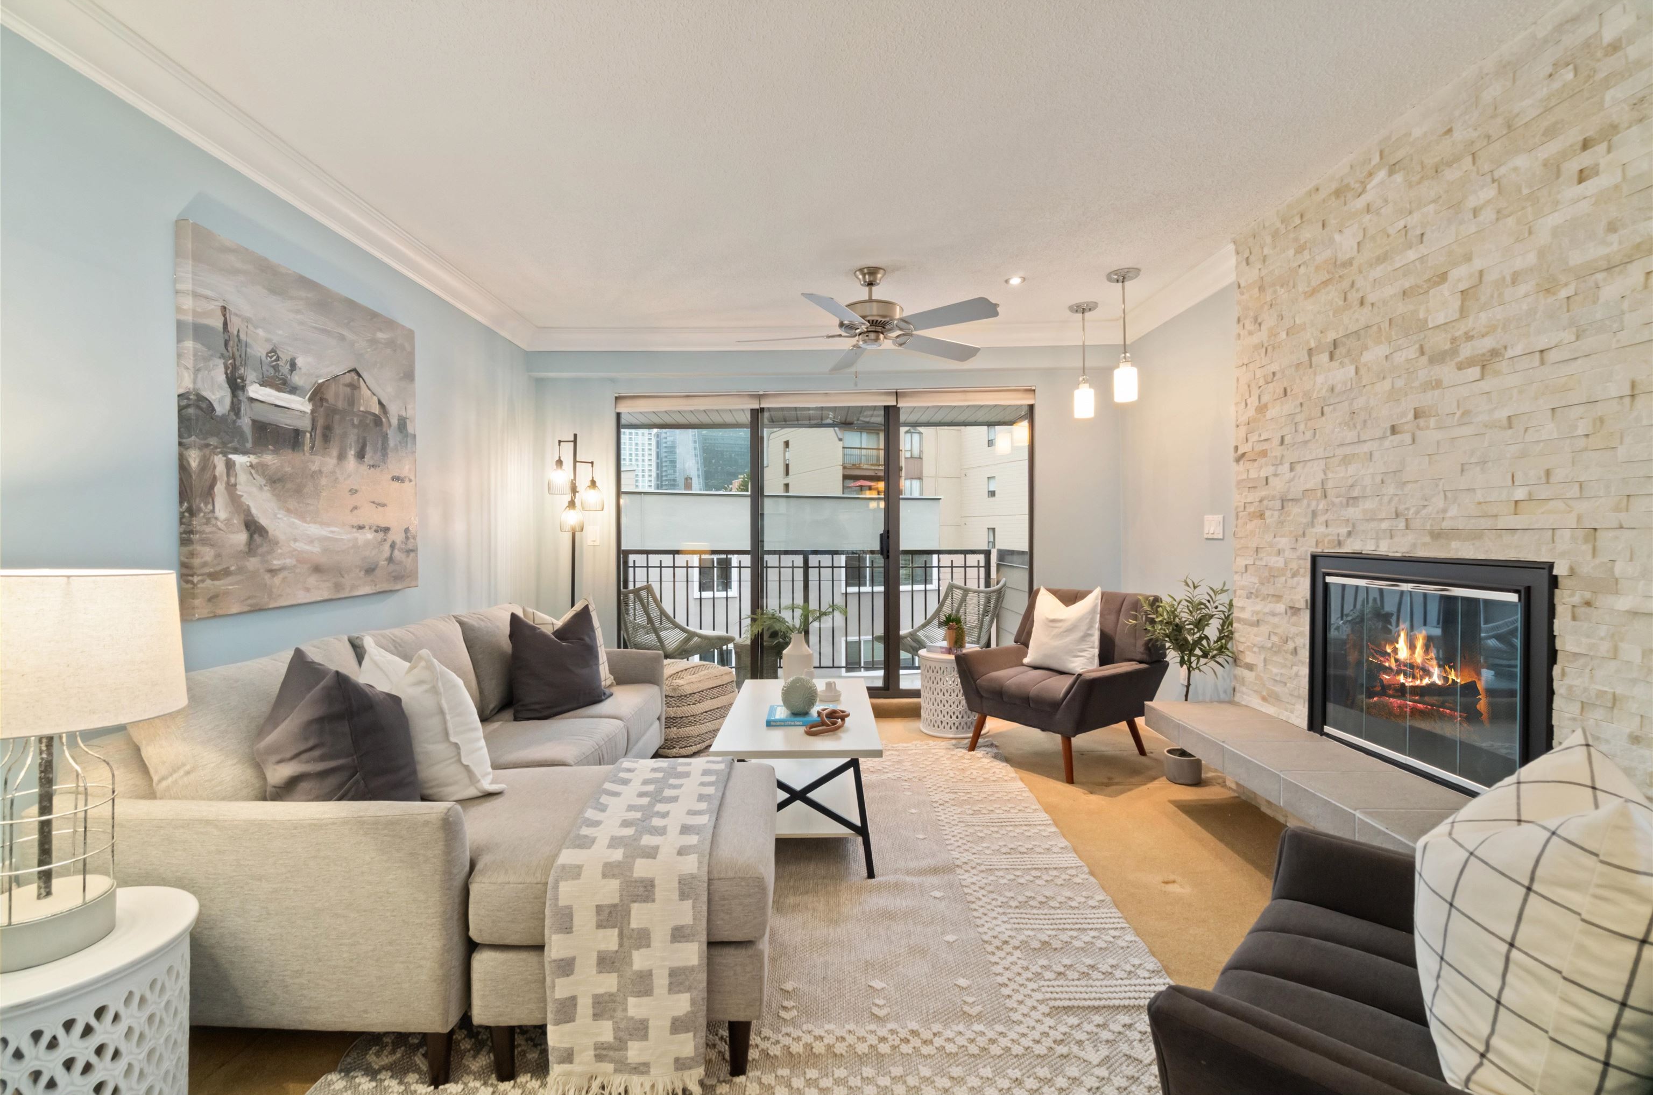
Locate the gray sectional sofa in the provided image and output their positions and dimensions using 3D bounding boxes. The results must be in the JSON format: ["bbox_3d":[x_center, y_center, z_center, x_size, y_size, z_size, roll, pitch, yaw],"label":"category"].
[{"bbox_3d":[-0.931,0.725,2.464,1.620,0.860,2.050,0,1,-1],"label":"gray sectional sofa"}]

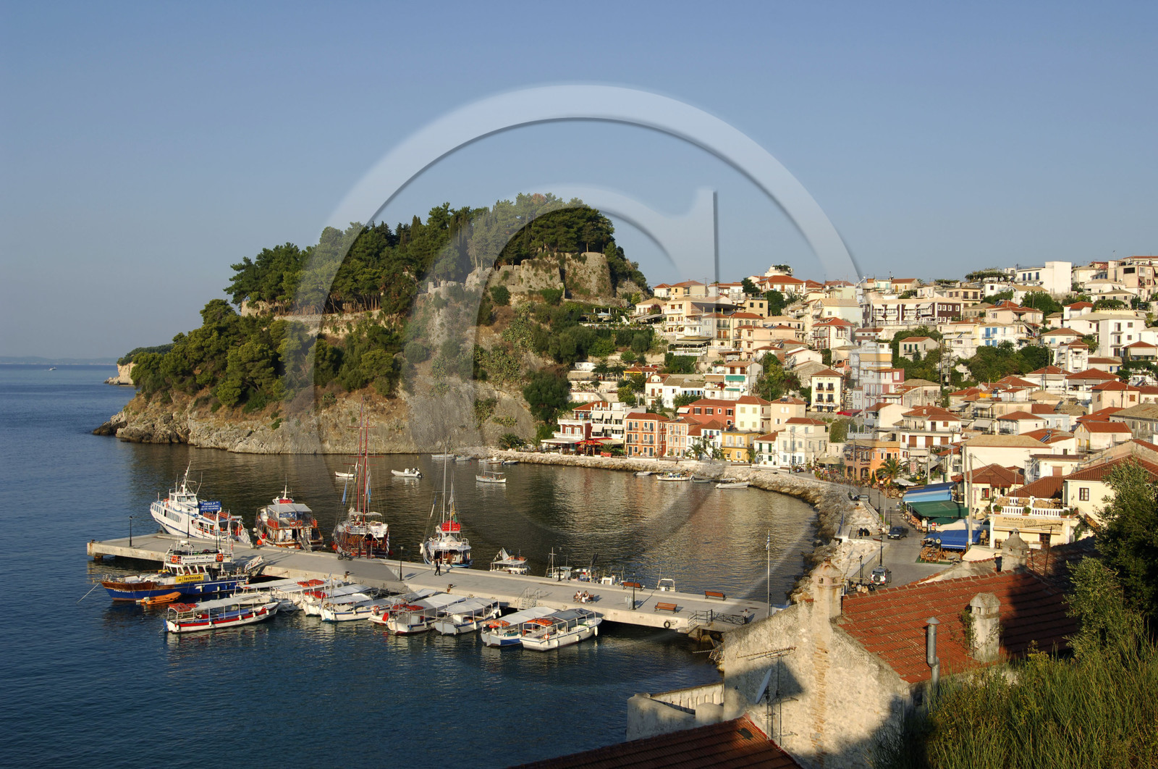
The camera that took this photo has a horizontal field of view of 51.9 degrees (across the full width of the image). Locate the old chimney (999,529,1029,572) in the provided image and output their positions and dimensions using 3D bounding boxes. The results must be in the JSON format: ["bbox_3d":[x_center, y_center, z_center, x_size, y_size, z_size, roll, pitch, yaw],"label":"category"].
[{"bbox_3d":[14.304,5.468,39.014,0.530,1.467,0.730,0,1,-35],"label":"old chimney"}]

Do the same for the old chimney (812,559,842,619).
[{"bbox_3d":[6.772,5.567,32.380,0.480,1.580,0.680,-1,1,-34],"label":"old chimney"}]

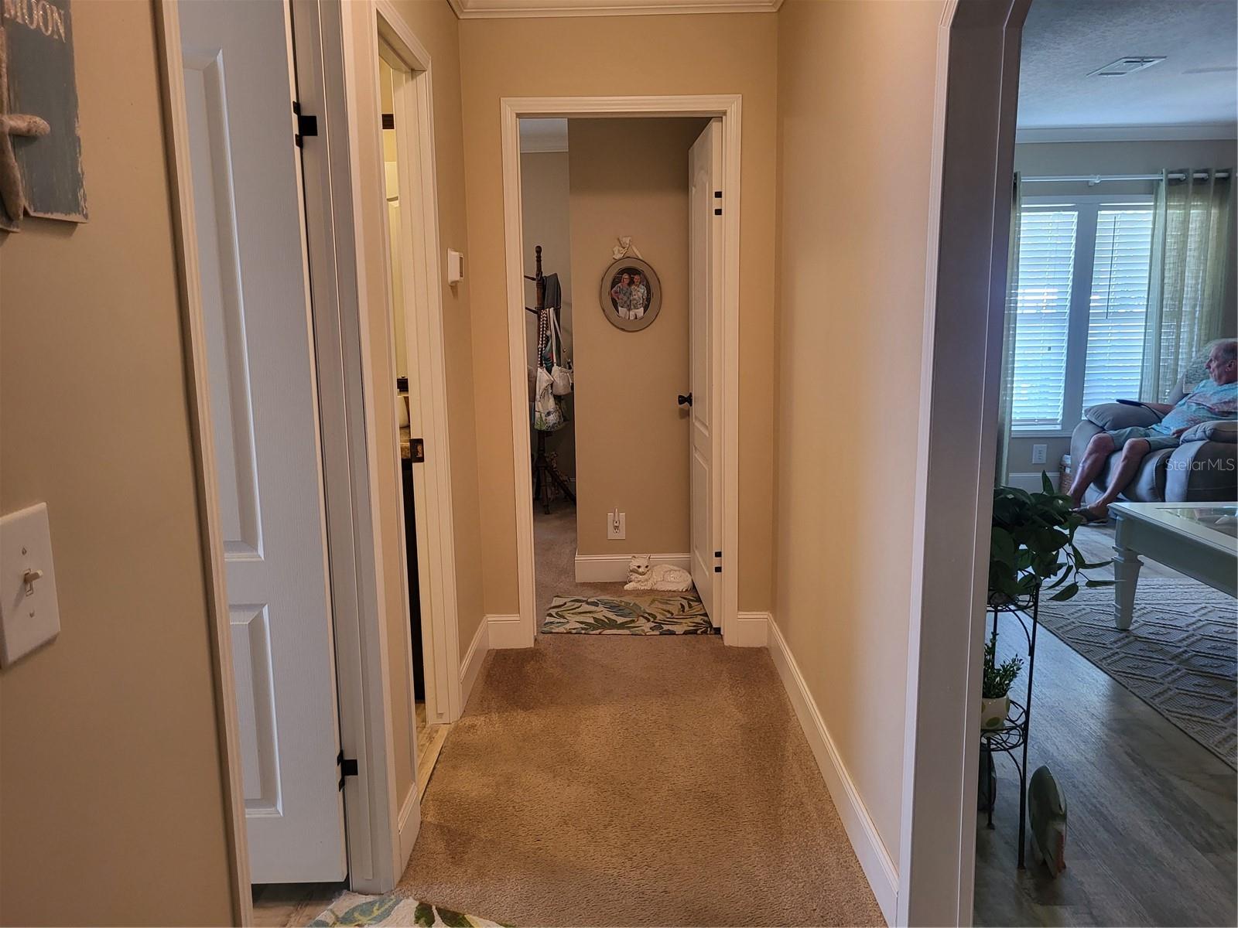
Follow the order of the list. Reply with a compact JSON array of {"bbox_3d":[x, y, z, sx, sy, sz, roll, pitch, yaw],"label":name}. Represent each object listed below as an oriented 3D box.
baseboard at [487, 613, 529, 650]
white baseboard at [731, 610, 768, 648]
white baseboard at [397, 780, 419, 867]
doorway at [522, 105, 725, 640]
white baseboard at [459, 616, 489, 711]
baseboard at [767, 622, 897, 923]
[{"bbox_3d":[-0.458,0.673,3.728,0.160,0.135,0.016,-1,10,0],"label":"baseboard"},{"bbox_3d":[0.533,0.659,3.725,0.146,0.135,0.016,-1,10,0],"label":"white baseboard"},{"bbox_3d":[-0.531,0.916,2.356,0.016,0.135,0.199,-1,10,0],"label":"white baseboard"},{"bbox_3d":[0.026,-0.280,3.615,0.753,2.036,0.120,-1,10,0],"label":"doorway"},{"bbox_3d":[-0.530,0.724,3.449,0.016,0.135,0.583,-1,10,0],"label":"white baseboard"},{"bbox_3d":[0.598,0.807,2.873,0.016,0.135,1.744,-1,10,0],"label":"baseboard"}]

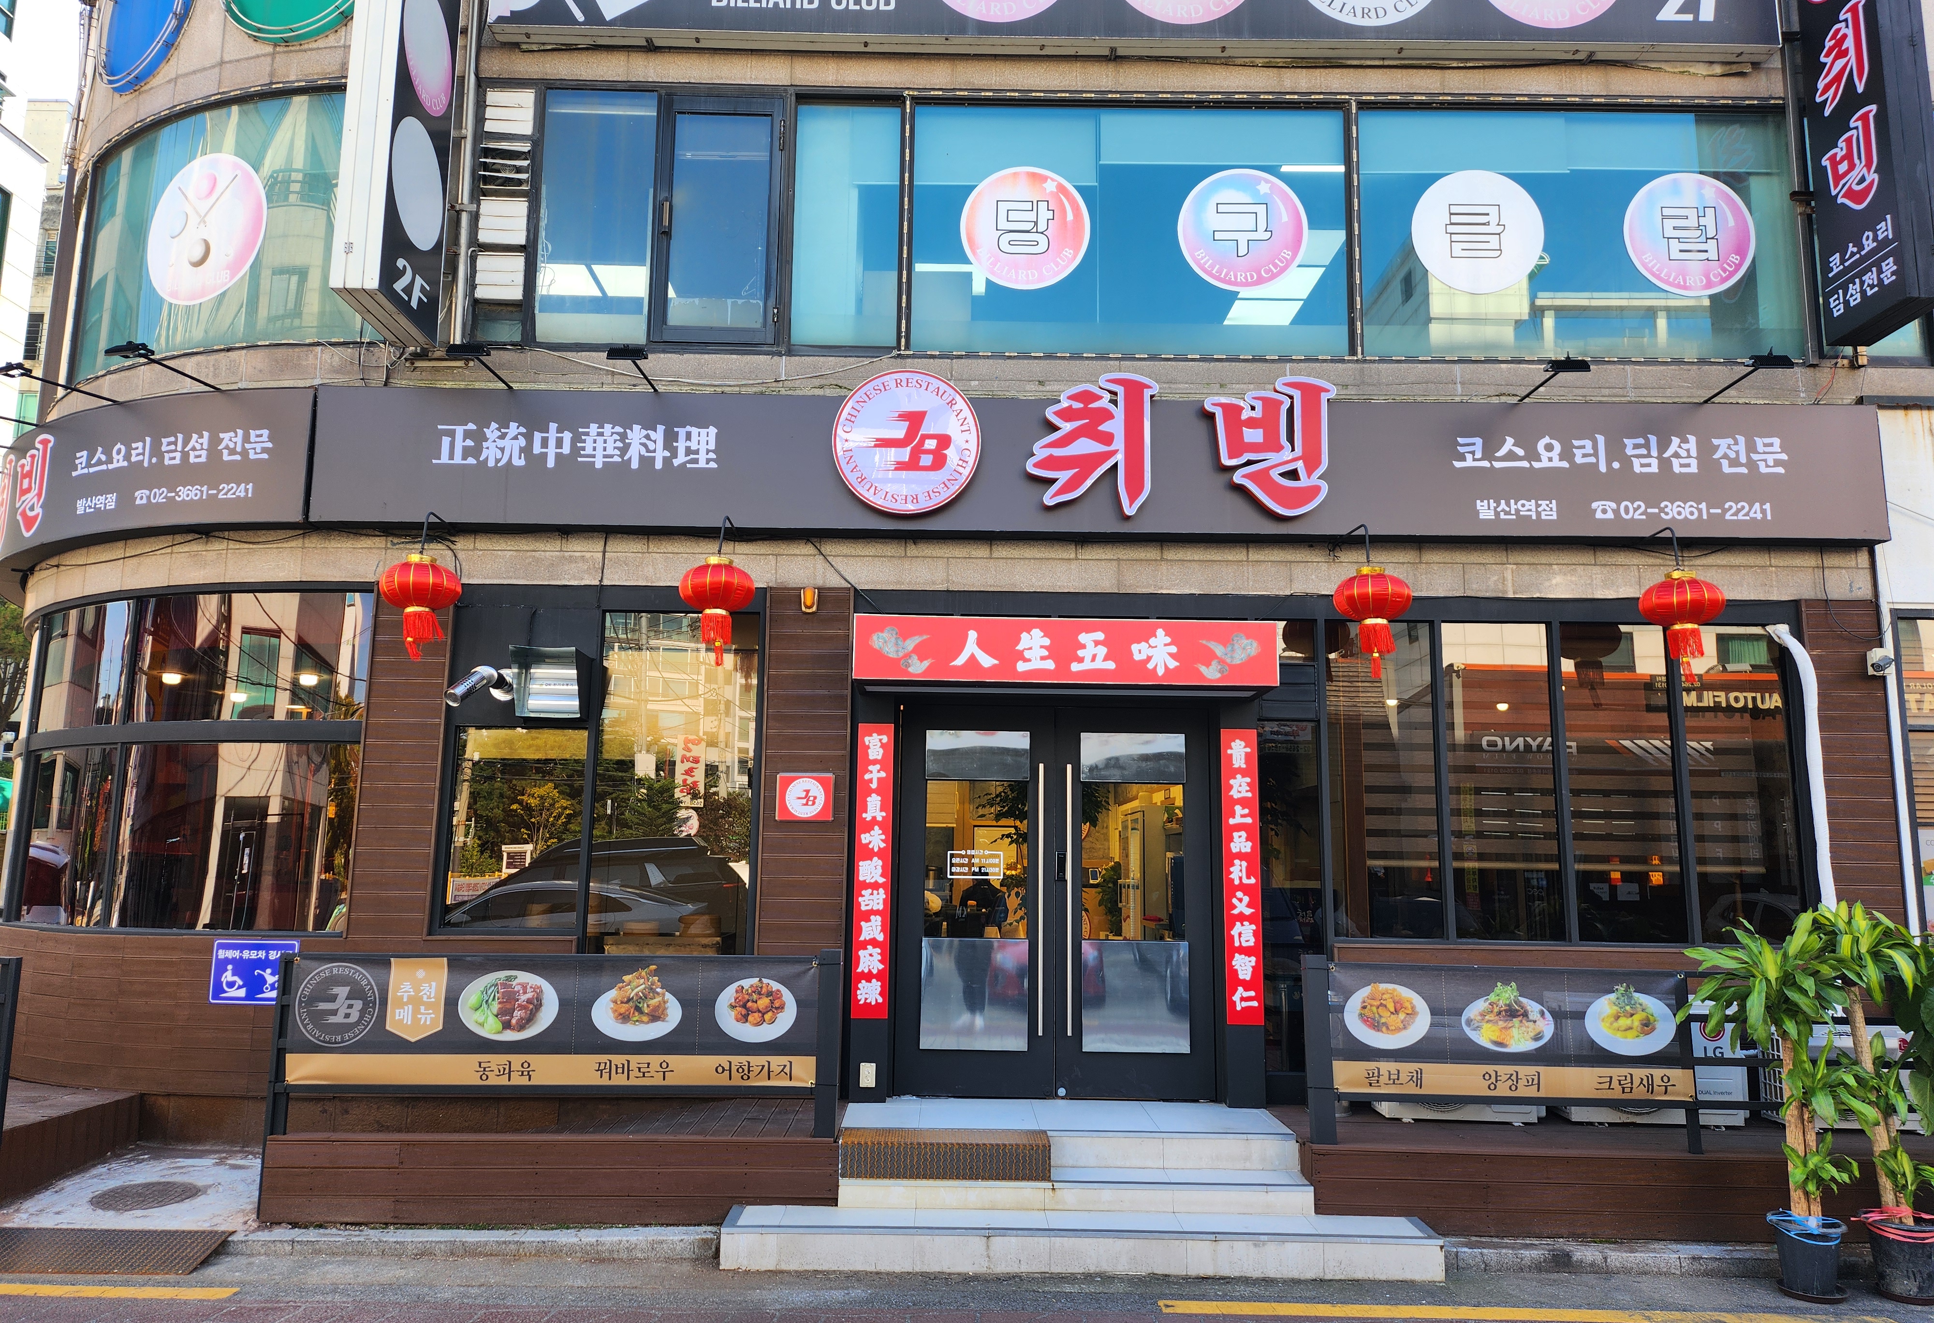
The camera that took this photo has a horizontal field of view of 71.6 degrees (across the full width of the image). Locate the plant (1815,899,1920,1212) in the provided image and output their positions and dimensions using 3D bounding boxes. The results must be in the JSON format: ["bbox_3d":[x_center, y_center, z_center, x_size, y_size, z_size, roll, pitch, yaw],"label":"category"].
[{"bbox_3d":[3.936,1.797,5.763,0.540,1.500,0.500,1,-9,0],"label":"plant"}]

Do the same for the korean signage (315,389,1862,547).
[{"bbox_3d":[0.735,-1.123,7.802,9.019,0.795,0.200,0,-9,0],"label":"korean signage"}]

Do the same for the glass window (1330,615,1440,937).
[{"bbox_3d":[2.385,0.660,7.679,0.612,1.813,0.080,0,-9,0],"label":"glass window"}]

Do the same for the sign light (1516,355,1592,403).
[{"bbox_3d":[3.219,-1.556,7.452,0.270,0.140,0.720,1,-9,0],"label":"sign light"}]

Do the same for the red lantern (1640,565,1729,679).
[{"bbox_3d":[3.849,-0.193,7.180,0.410,0.610,0.410,1,-9,0],"label":"red lantern"}]

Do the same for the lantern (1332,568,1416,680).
[{"bbox_3d":[2.198,-0.210,7.242,0.437,0.615,0.437,0,-9,0],"label":"lantern"}]

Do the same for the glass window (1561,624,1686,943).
[{"bbox_3d":[3.750,0.677,7.668,0.616,1.825,0.080,0,-9,0],"label":"glass window"}]

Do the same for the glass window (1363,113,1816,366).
[{"bbox_3d":[3.700,-2.584,8.150,2.625,1.572,0.070,1,-8,0],"label":"glass window"}]

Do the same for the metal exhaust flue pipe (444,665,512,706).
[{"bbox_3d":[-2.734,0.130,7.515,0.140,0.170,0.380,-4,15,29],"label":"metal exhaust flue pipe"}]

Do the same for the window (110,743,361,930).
[{"bbox_3d":[-4.264,1.007,7.743,1.609,1.071,0.150,-1,-8,13],"label":"window"}]

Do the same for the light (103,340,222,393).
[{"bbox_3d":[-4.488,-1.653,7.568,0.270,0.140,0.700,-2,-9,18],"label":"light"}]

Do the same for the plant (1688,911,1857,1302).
[{"bbox_3d":[3.396,1.847,5.690,0.680,1.560,0.640,0,-9,0],"label":"plant"}]

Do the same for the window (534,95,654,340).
[{"bbox_3d":[-2.248,-2.699,8.176,0.668,1.616,0.070,1,-8,0],"label":"window"}]

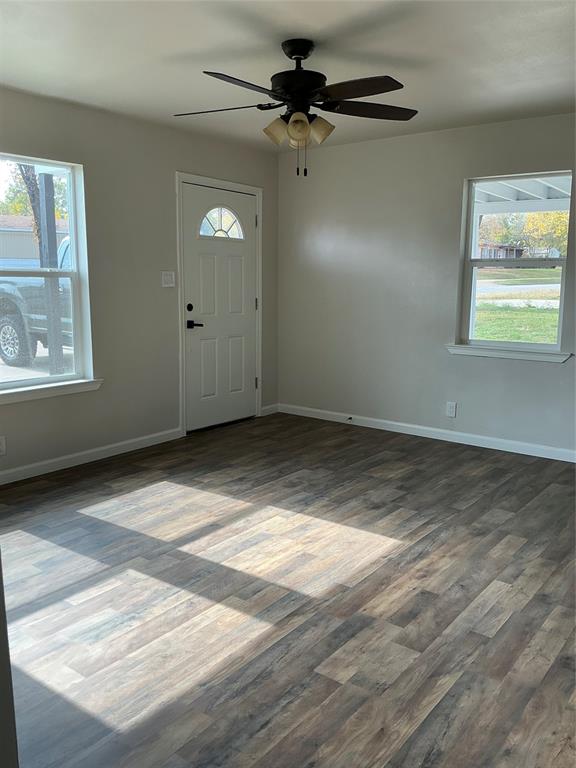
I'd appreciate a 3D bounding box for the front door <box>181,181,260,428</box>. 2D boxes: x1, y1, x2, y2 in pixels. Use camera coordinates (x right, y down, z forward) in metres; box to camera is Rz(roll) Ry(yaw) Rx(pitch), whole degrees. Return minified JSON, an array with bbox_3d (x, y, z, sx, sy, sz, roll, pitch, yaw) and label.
[{"bbox_3d":[-0.586,-0.648,5.454,0.045,2.034,0.907,8,12,37],"label":"front door"}]

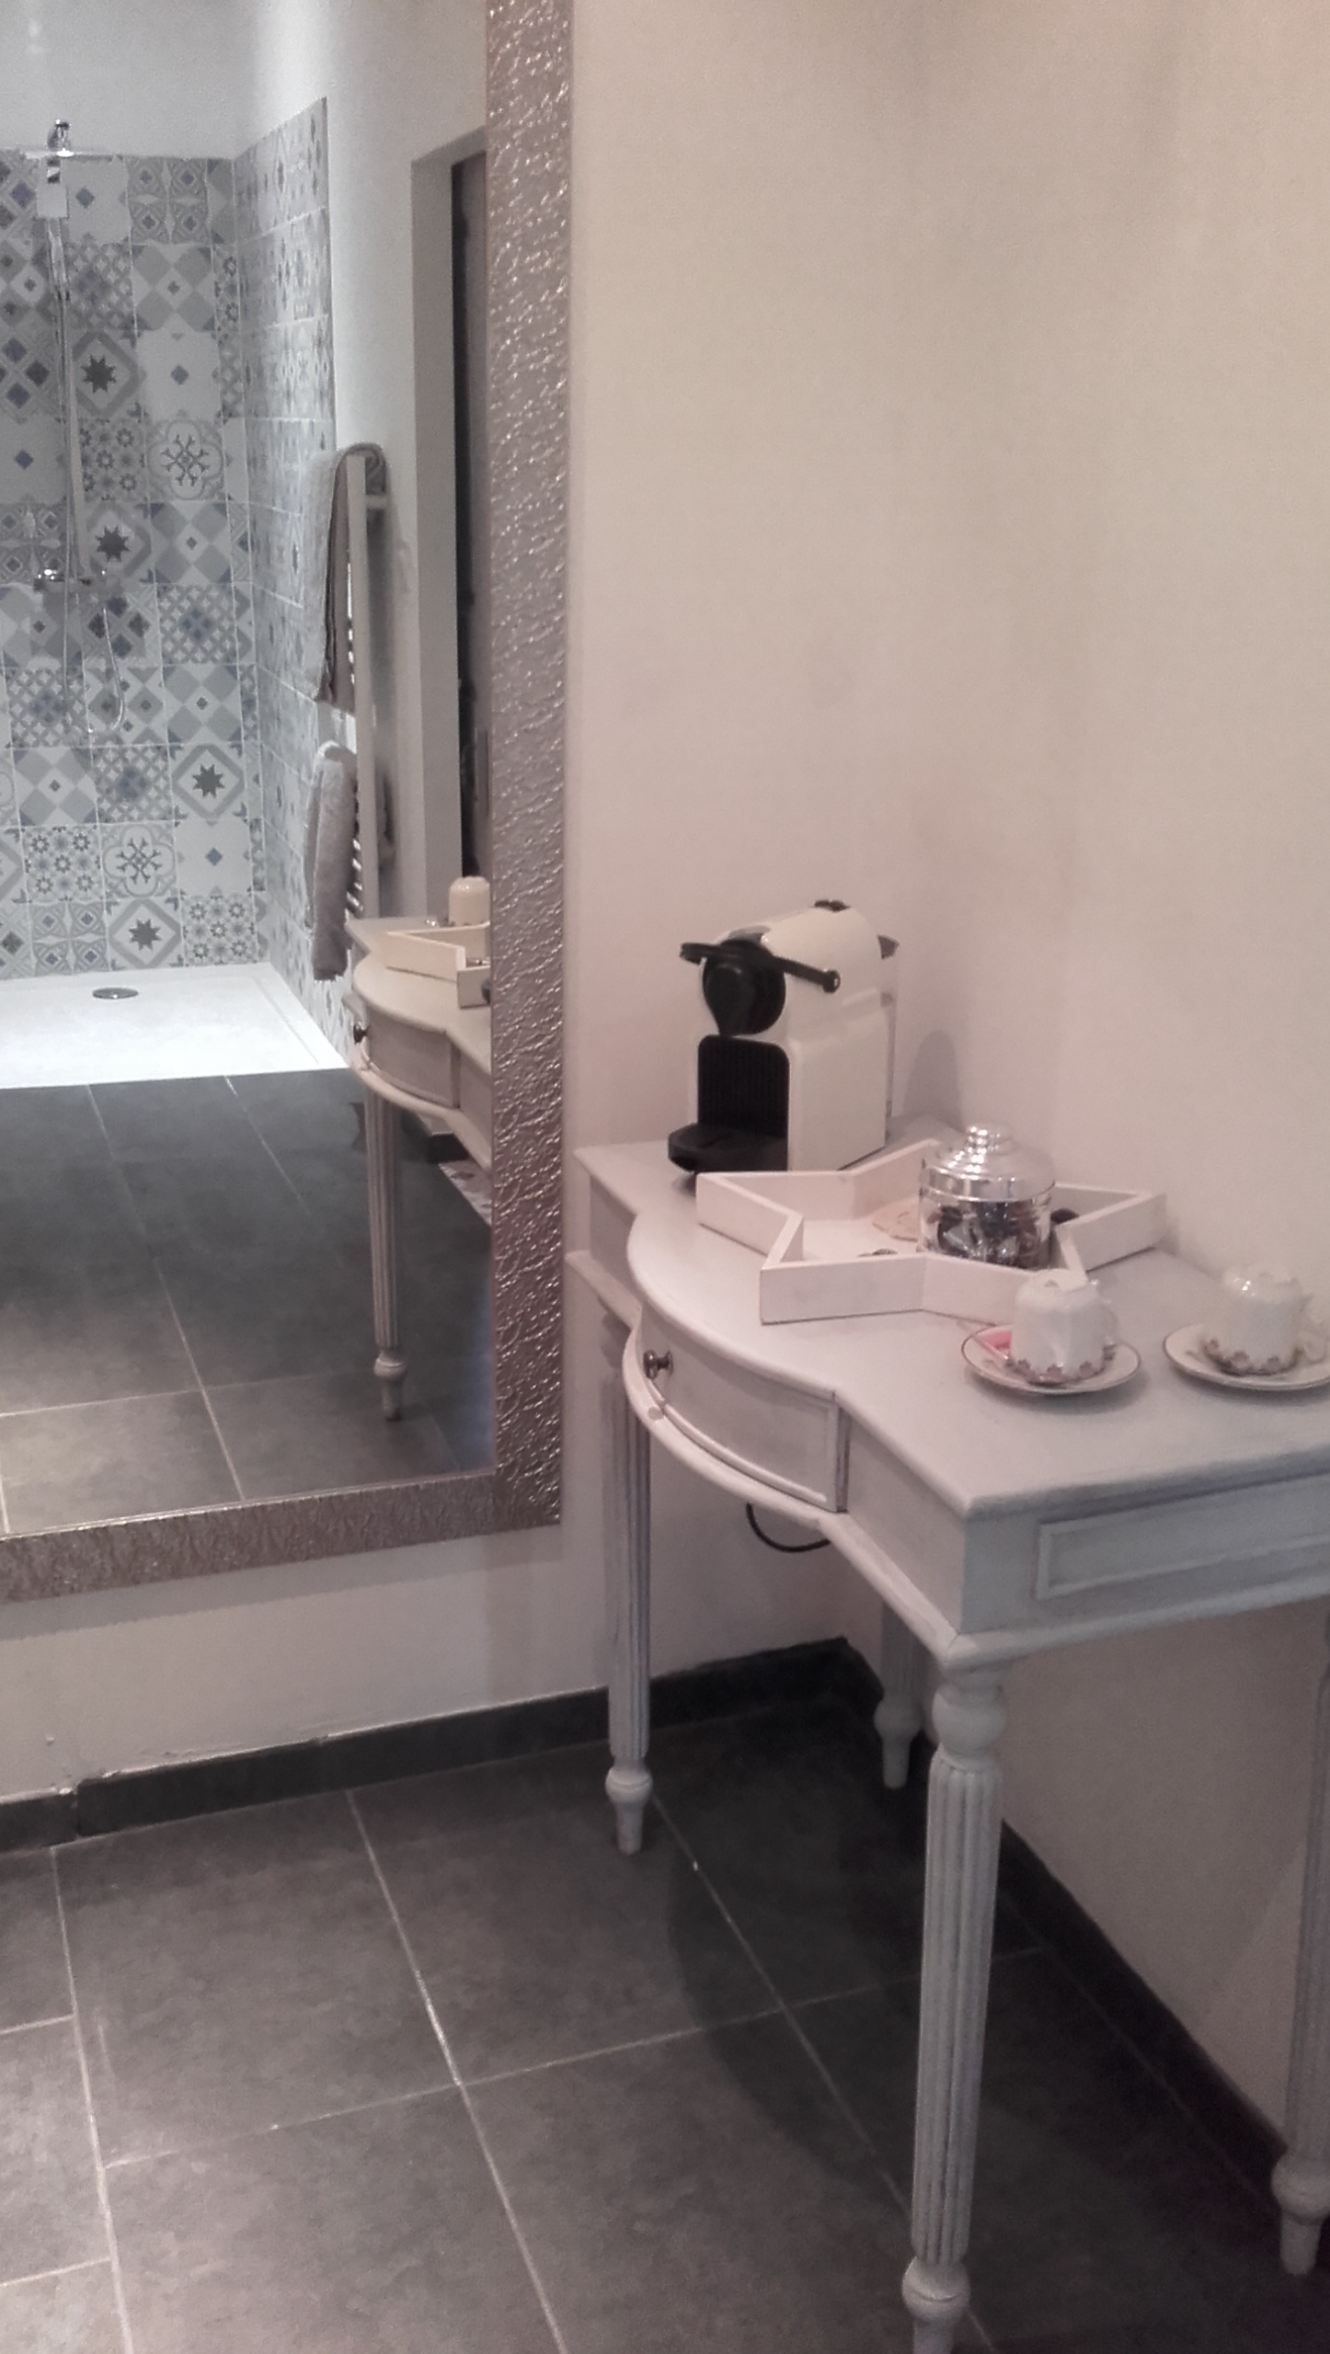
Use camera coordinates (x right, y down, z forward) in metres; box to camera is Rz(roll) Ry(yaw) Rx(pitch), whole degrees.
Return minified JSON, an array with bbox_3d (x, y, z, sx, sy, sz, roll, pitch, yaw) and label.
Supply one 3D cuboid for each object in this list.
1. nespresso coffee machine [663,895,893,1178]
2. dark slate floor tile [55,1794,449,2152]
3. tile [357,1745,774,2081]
[{"bbox_3d":[0.111,-0.124,1.798,0.120,0.235,0.315,12,21,31],"label":"nespresso coffee machine"},{"bbox_3d":[-0.398,0.737,1.851,0.299,0.010,0.446,-6,19,-19],"label":"dark slate floor tile"},{"bbox_3d":[-0.113,0.711,1.946,0.304,0.010,0.450,-6,19,-19],"label":"tile"}]

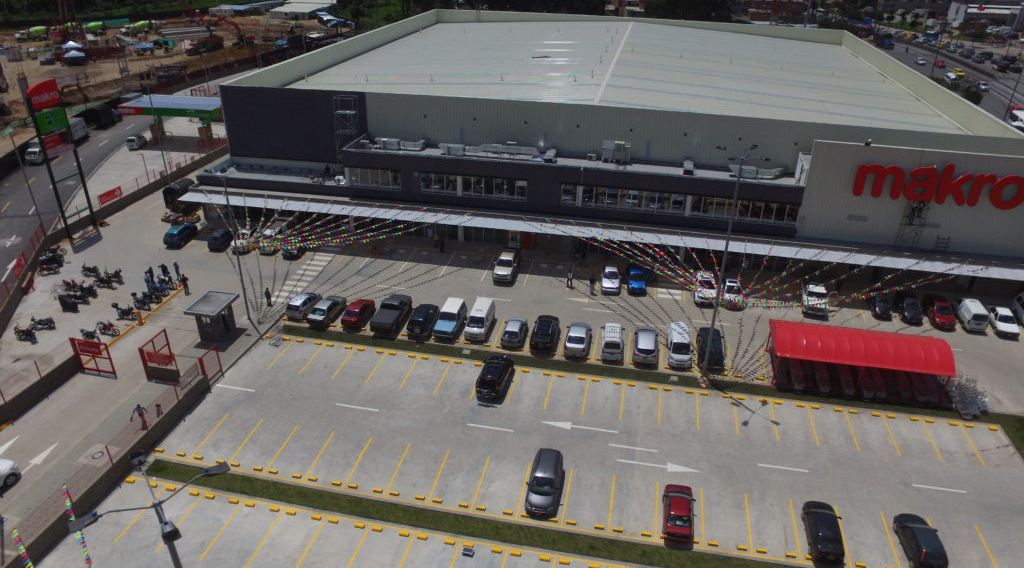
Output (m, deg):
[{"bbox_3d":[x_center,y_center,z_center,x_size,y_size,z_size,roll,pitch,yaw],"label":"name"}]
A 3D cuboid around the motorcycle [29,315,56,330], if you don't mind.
[{"bbox_3d":[-37.304,3.099,47.068,1.894,1.075,0.748,-3,31,-8],"label":"motorcycle"}]

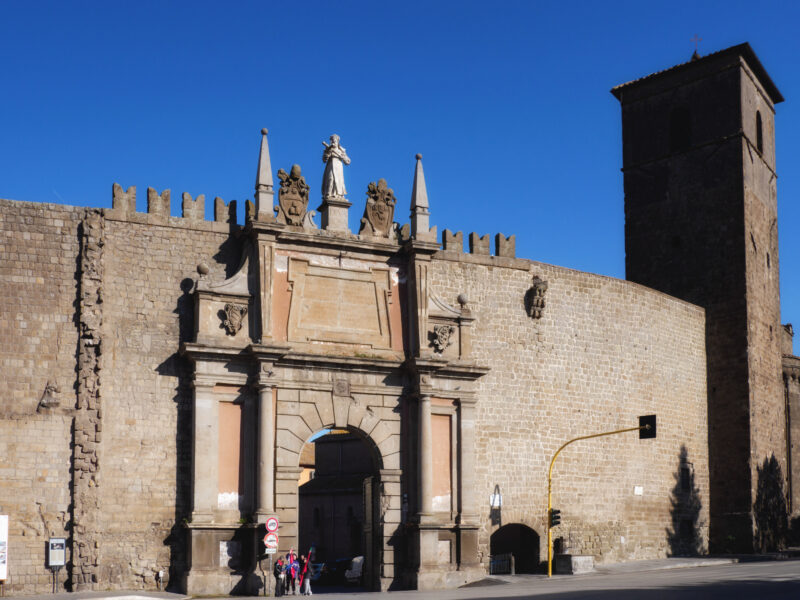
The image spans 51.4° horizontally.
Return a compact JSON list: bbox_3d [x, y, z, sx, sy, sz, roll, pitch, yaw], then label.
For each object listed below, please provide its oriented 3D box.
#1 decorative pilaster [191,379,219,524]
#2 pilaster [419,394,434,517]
[{"bbox_3d":[-8.422,6.440,35.867,0.950,5.888,0.400,3,-9,-21],"label":"decorative pilaster"},{"bbox_3d":[1.254,7.275,39.176,0.680,5.596,0.680,0,-8,0],"label":"pilaster"}]

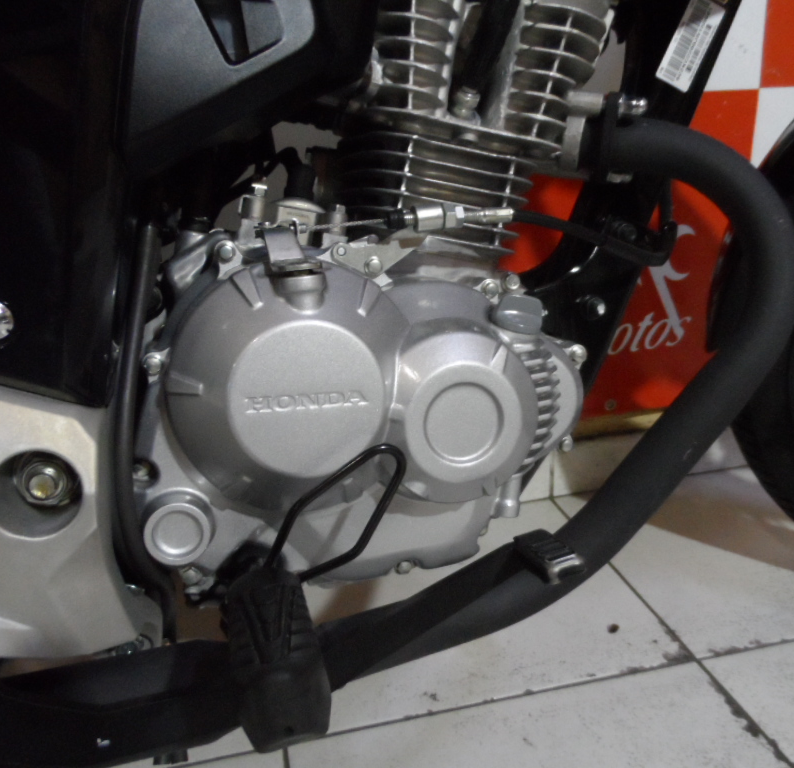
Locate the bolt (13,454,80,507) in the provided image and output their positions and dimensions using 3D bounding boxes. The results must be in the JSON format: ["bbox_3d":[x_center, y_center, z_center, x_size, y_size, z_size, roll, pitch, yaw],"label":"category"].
[{"bbox_3d":[-0.188,0.052,0.380,0.027,0.027,0.018,-7,9,-9],"label":"bolt"}]

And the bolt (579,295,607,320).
[{"bbox_3d":[0.133,-0.052,0.480,0.017,0.017,0.012,-7,9,-9],"label":"bolt"}]

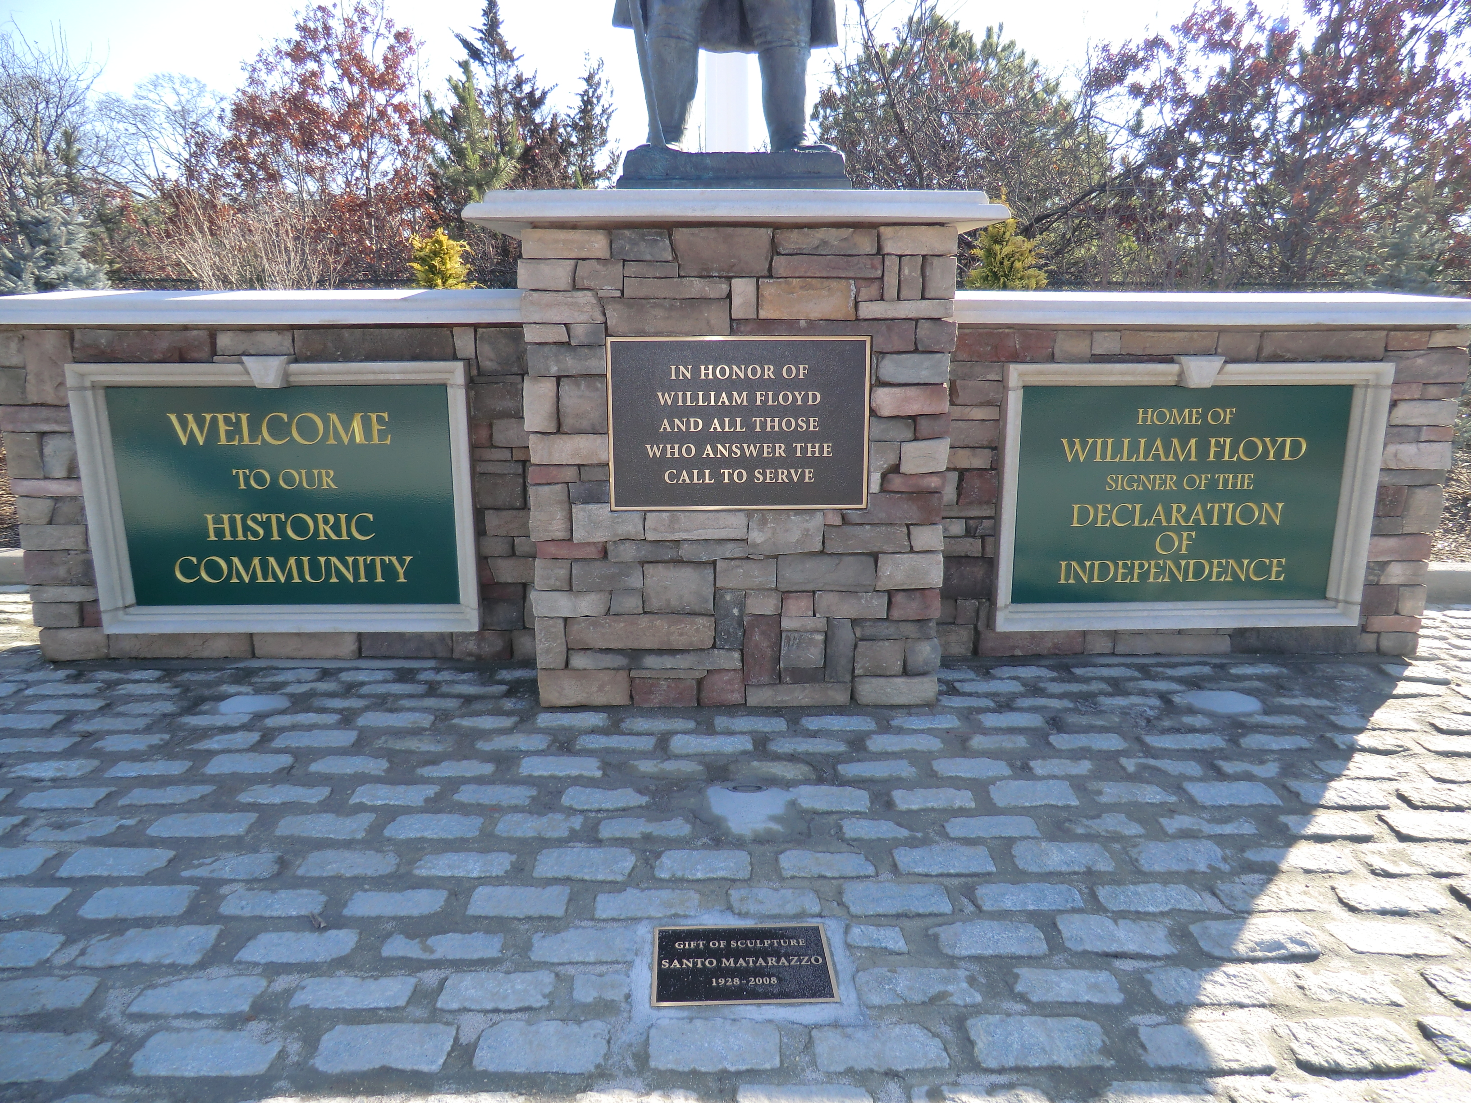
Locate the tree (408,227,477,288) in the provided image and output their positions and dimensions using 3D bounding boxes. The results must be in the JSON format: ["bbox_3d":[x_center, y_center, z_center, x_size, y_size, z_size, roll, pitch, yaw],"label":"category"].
[{"bbox_3d":[-1.725,-0.959,6.223,0.680,1.941,0.680,0,13,-1],"label":"tree"}]

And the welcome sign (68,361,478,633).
[{"bbox_3d":[-1.853,-0.209,4.190,1.574,1.120,0.090,0,13,-1],"label":"welcome sign"}]

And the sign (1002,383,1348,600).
[{"bbox_3d":[1.851,-0.231,4.265,1.353,0.911,0.040,0,13,-1],"label":"sign"}]

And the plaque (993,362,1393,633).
[{"bbox_3d":[1.872,-0.220,4.238,1.549,1.113,0.090,0,13,-1],"label":"plaque"}]

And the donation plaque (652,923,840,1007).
[{"bbox_3d":[0.016,0.941,2.330,0.408,0.020,0.290,-1,13,-2],"label":"donation plaque"}]

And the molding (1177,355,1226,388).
[{"bbox_3d":[1.850,-0.723,4.094,0.205,0.125,0.100,0,13,-1],"label":"molding"}]

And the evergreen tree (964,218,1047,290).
[{"bbox_3d":[1.593,-1.032,6.250,0.800,2.050,0.800,0,13,-1],"label":"evergreen tree"}]

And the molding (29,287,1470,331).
[{"bbox_3d":[0.008,-1.034,4.280,6.120,0.135,0.620,0,13,-1],"label":"molding"}]

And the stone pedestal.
[{"bbox_3d":[0.009,-0.432,4.374,1.510,1.744,1.450,0,13,-1],"label":"stone pedestal"}]

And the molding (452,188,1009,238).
[{"bbox_3d":[-0.003,-1.329,4.159,1.790,0.110,1.720,0,13,-1],"label":"molding"}]

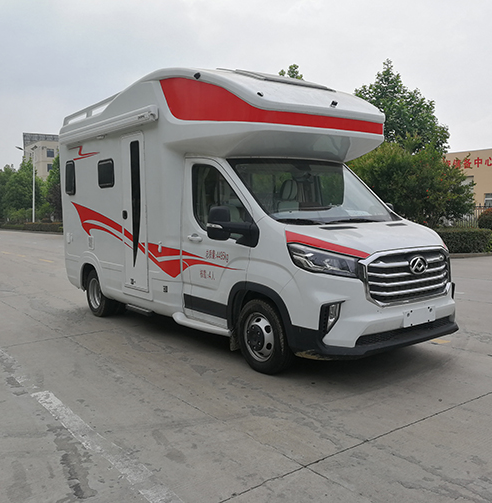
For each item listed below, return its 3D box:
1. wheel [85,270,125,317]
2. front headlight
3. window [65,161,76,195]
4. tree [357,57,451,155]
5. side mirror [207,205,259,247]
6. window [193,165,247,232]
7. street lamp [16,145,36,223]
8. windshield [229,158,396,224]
[{"bbox_3d":[-2.036,0.593,7.736,0.420,0.690,0.690,-4,6,-39],"label":"wheel"},{"bbox_3d":[0.645,0.073,4.435,0.330,0.270,0.560,-4,6,-39],"label":"front headlight"},{"bbox_3d":[-2.594,-1.089,7.746,0.060,0.530,0.360,-4,6,-39],"label":"window"},{"bbox_3d":[6.262,-4.283,22.500,4.800,8.000,4.800,-1,4,0],"label":"tree"},{"bbox_3d":[-0.147,-0.233,4.671,0.440,0.380,0.240,-4,6,-39],"label":"side mirror"},{"bbox_3d":[-0.251,-0.535,5.174,0.100,0.710,0.930,-4,6,-39],"label":"window"},{"bbox_3d":[-20.061,-5.885,48.000,1.900,7.900,0.400,-4,5,-37],"label":"street lamp"},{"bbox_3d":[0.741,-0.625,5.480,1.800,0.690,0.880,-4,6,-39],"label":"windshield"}]

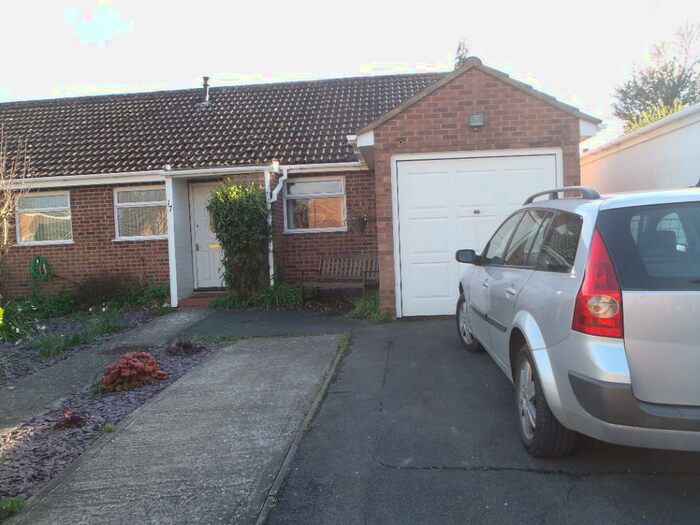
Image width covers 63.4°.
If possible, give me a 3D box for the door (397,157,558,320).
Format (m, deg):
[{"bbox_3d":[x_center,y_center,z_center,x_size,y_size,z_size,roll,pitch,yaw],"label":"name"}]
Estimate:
[{"bbox_3d":[1.699,-0.340,7.500,2.120,2.080,0.090,-2,3,3],"label":"door"}]

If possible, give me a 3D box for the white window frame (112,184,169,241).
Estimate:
[{"bbox_3d":[-4.059,-0.960,11.050,1.130,1.060,0.120,-2,3,4],"label":"white window frame"}]

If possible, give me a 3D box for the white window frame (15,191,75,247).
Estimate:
[{"bbox_3d":[-6.053,-0.874,11.200,1.130,1.060,0.120,-2,3,4],"label":"white window frame"}]

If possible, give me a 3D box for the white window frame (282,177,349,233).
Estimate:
[{"bbox_3d":[-0.668,-1.106,10.800,1.180,1.060,0.120,-2,3,4],"label":"white window frame"}]

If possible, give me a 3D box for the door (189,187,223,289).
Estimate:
[{"bbox_3d":[-2.683,-0.521,11.050,0.880,2.050,0.100,-2,3,4],"label":"door"}]

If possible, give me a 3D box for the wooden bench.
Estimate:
[{"bbox_3d":[-0.160,0.266,10.050,1.240,0.890,0.600,-1,3,28],"label":"wooden bench"}]

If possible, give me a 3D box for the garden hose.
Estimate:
[{"bbox_3d":[-5.984,0.243,11.000,0.450,0.760,0.170,-2,3,4],"label":"garden hose"}]

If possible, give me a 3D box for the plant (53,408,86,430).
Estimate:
[{"bbox_3d":[-1.988,1.111,4.020,0.220,0.130,0.200,-2,3,3],"label":"plant"}]

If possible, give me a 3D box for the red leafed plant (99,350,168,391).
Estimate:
[{"bbox_3d":[-1.923,0.951,5.030,0.560,0.270,0.460,-2,3,3],"label":"red leafed plant"}]

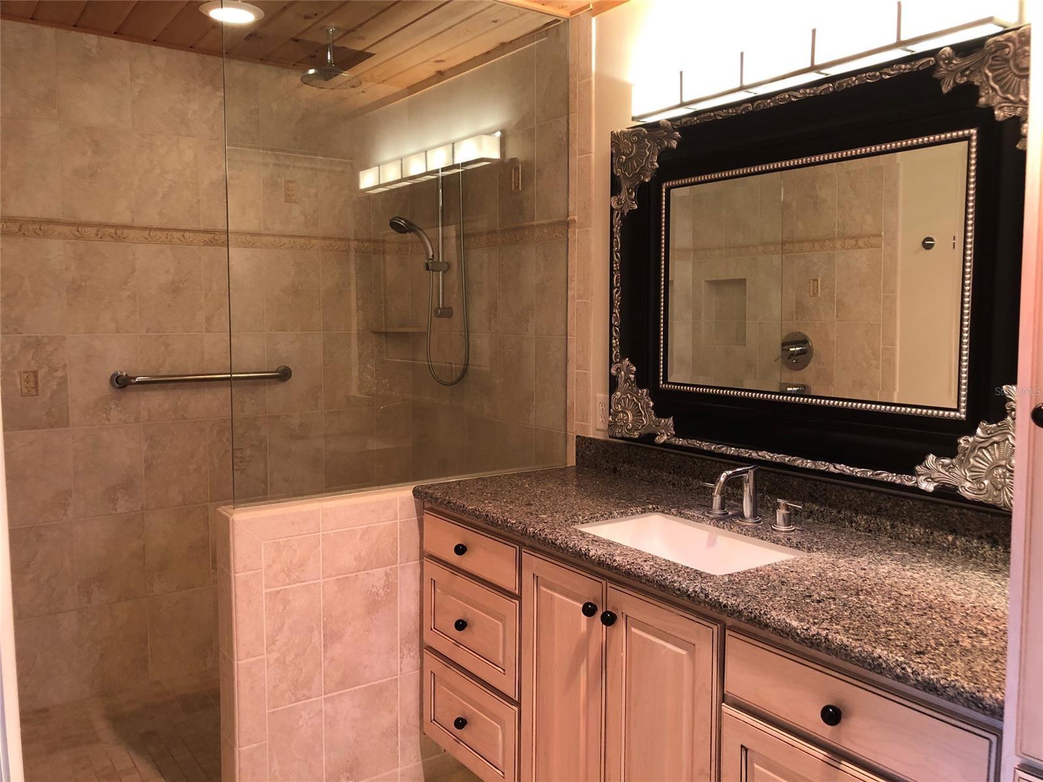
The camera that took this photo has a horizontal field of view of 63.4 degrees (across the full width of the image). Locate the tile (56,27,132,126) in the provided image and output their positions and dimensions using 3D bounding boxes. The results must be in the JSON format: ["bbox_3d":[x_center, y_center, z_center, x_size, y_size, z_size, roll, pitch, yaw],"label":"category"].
[{"bbox_3d":[-1.581,-1.146,3.109,0.245,0.321,0.010,-3,6,-35],"label":"tile"}]

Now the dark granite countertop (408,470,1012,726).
[{"bbox_3d":[0.415,0.344,1.954,0.617,0.040,1.656,-3,6,-35],"label":"dark granite countertop"}]

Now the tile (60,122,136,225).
[{"bbox_3d":[-1.582,-0.811,3.138,0.245,0.345,0.010,-3,6,-35],"label":"tile"}]

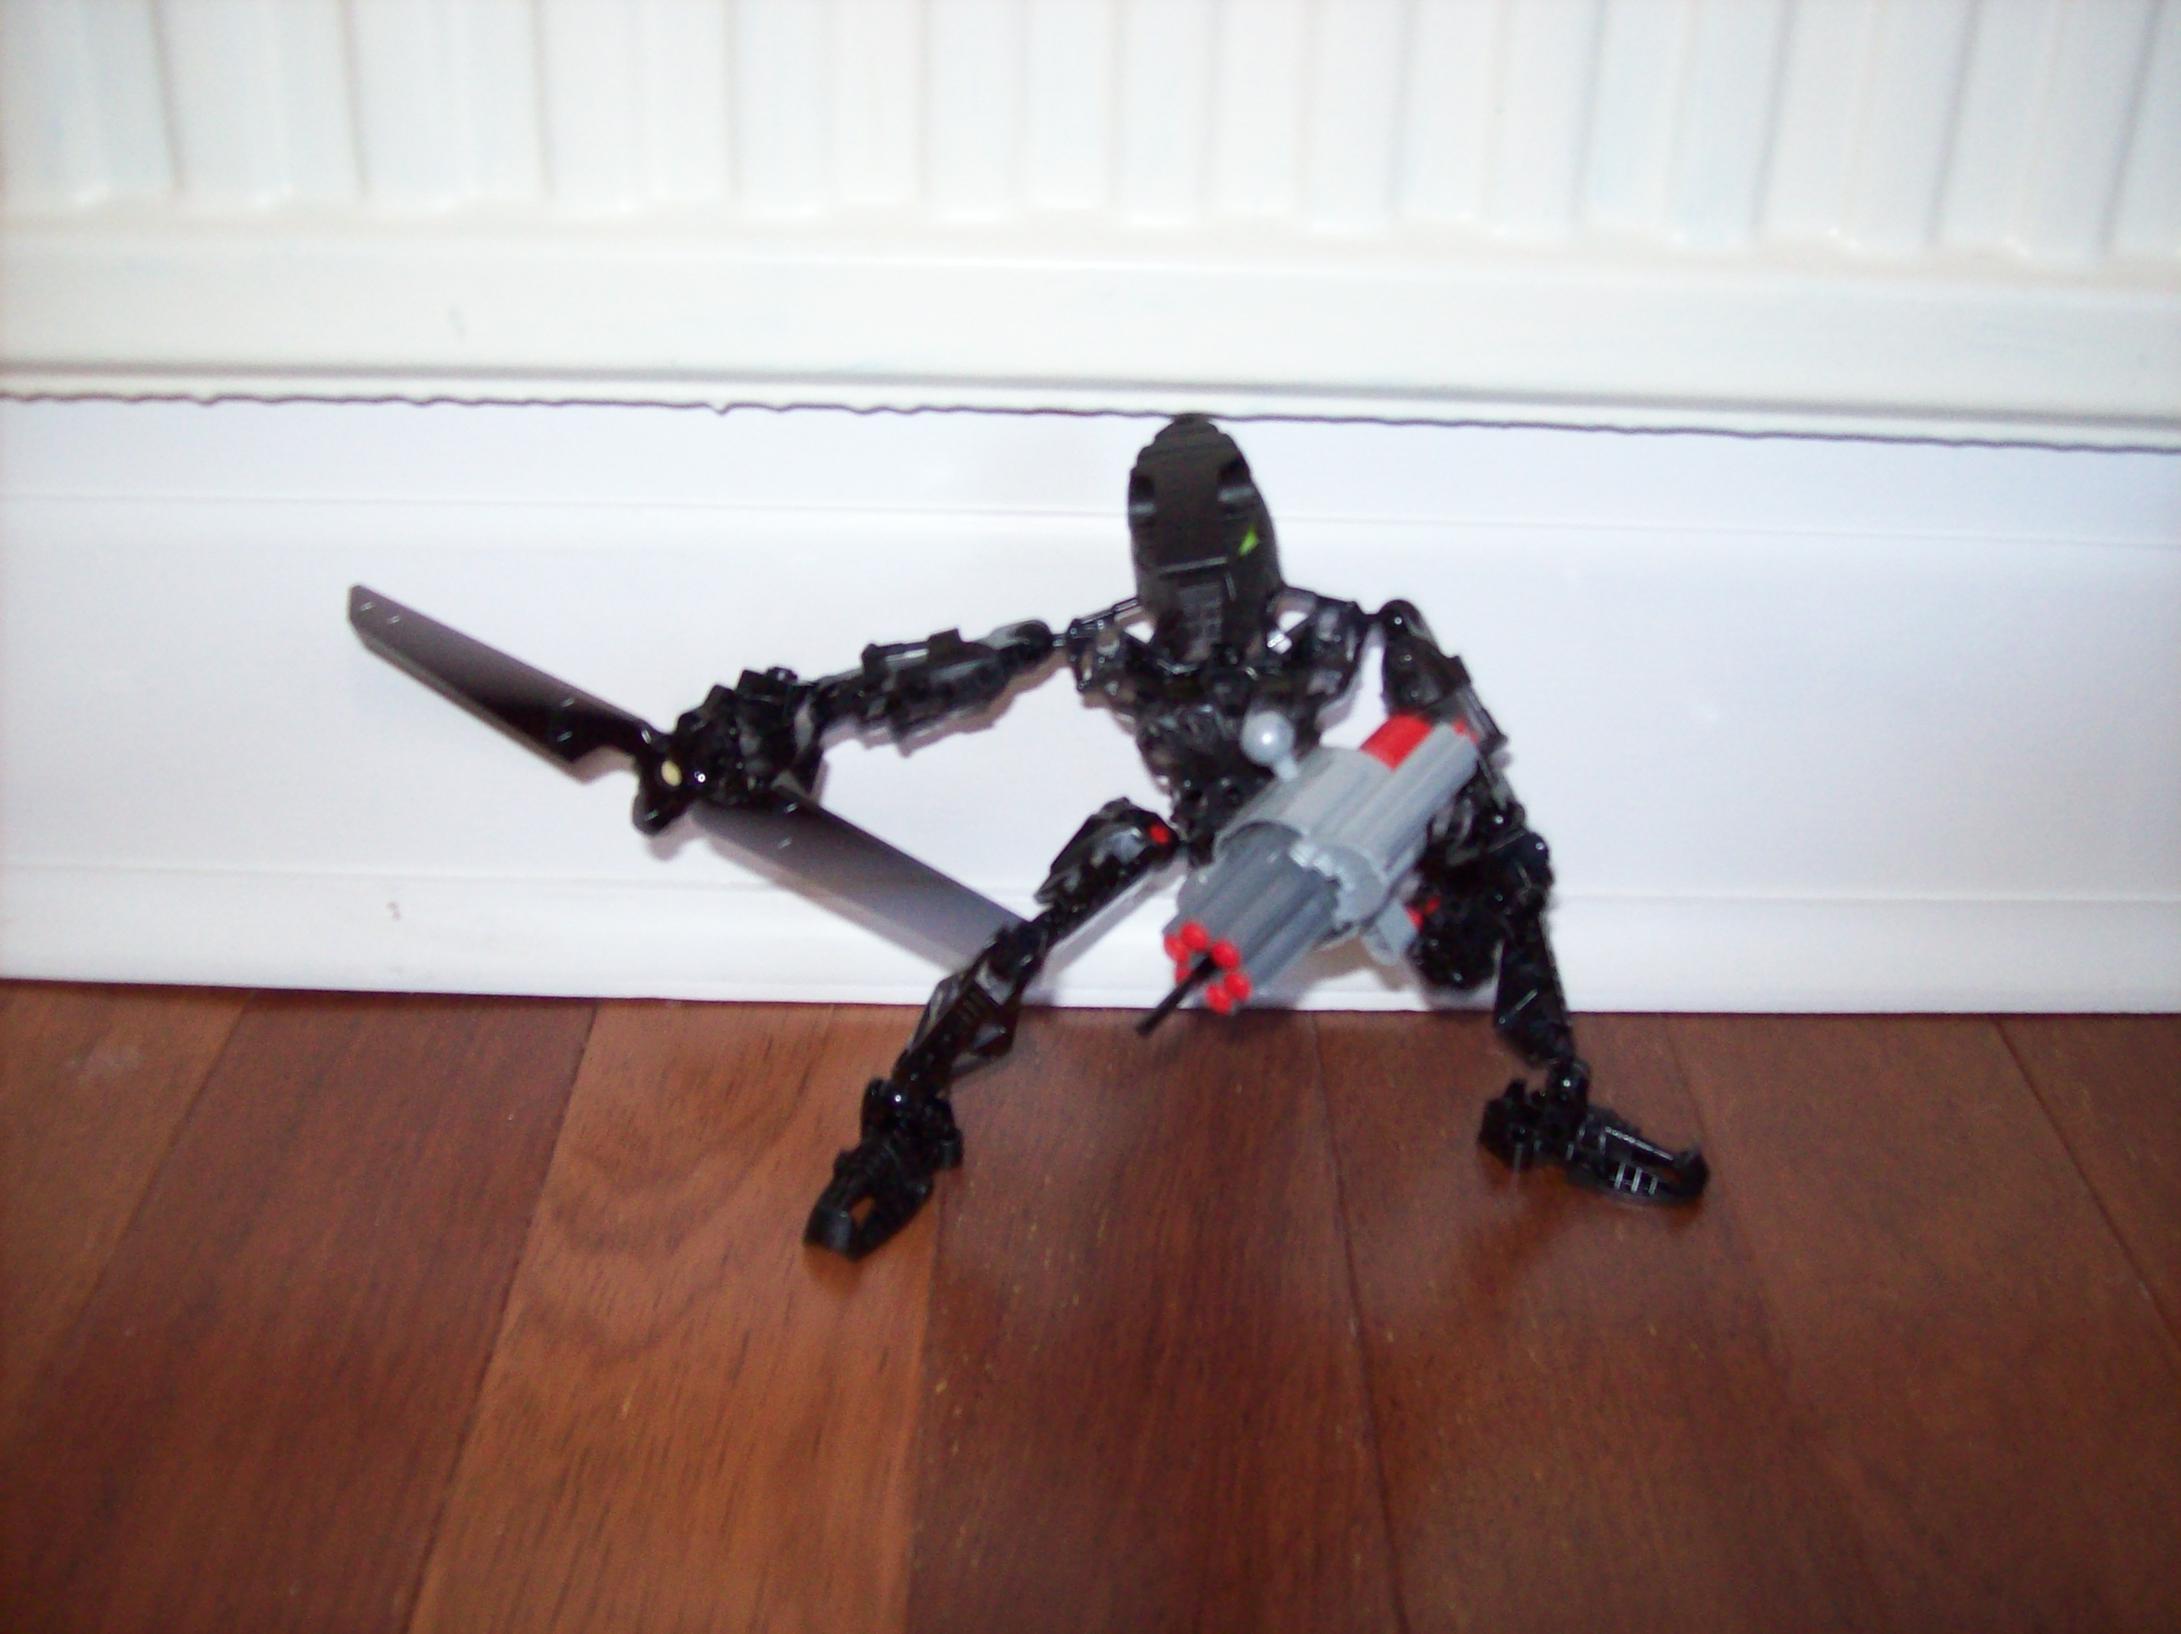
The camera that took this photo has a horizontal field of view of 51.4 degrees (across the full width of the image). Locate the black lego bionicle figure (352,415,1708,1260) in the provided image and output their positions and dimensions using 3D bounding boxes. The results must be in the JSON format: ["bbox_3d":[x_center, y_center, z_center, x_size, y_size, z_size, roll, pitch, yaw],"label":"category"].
[{"bbox_3d":[-0.006,0.004,0.472,0.301,0.178,0.093,1,31,-1],"label":"black lego bionicle figure"}]

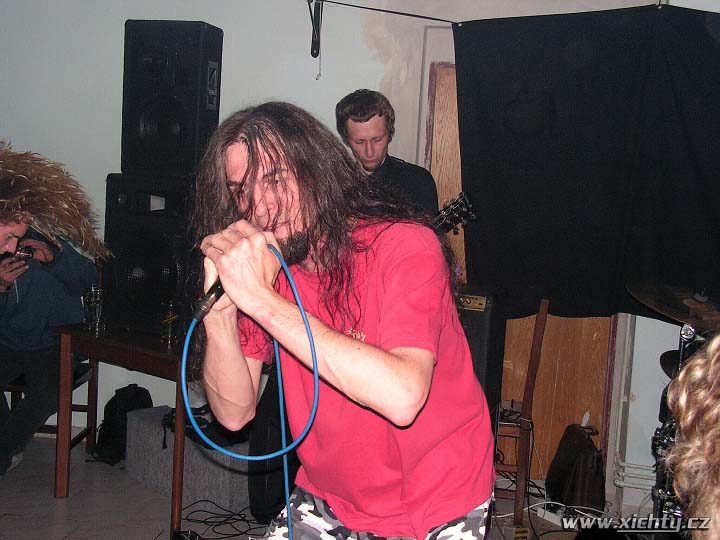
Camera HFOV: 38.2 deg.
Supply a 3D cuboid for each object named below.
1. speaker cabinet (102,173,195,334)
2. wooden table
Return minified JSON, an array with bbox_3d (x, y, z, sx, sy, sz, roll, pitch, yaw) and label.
[{"bbox_3d":[-0.865,-0.090,4.653,0.420,0.658,0.370,5,7,13],"label":"speaker cabinet"},{"bbox_3d":[-0.798,0.624,4.623,0.770,0.745,0.820,7,8,30],"label":"wooden table"}]

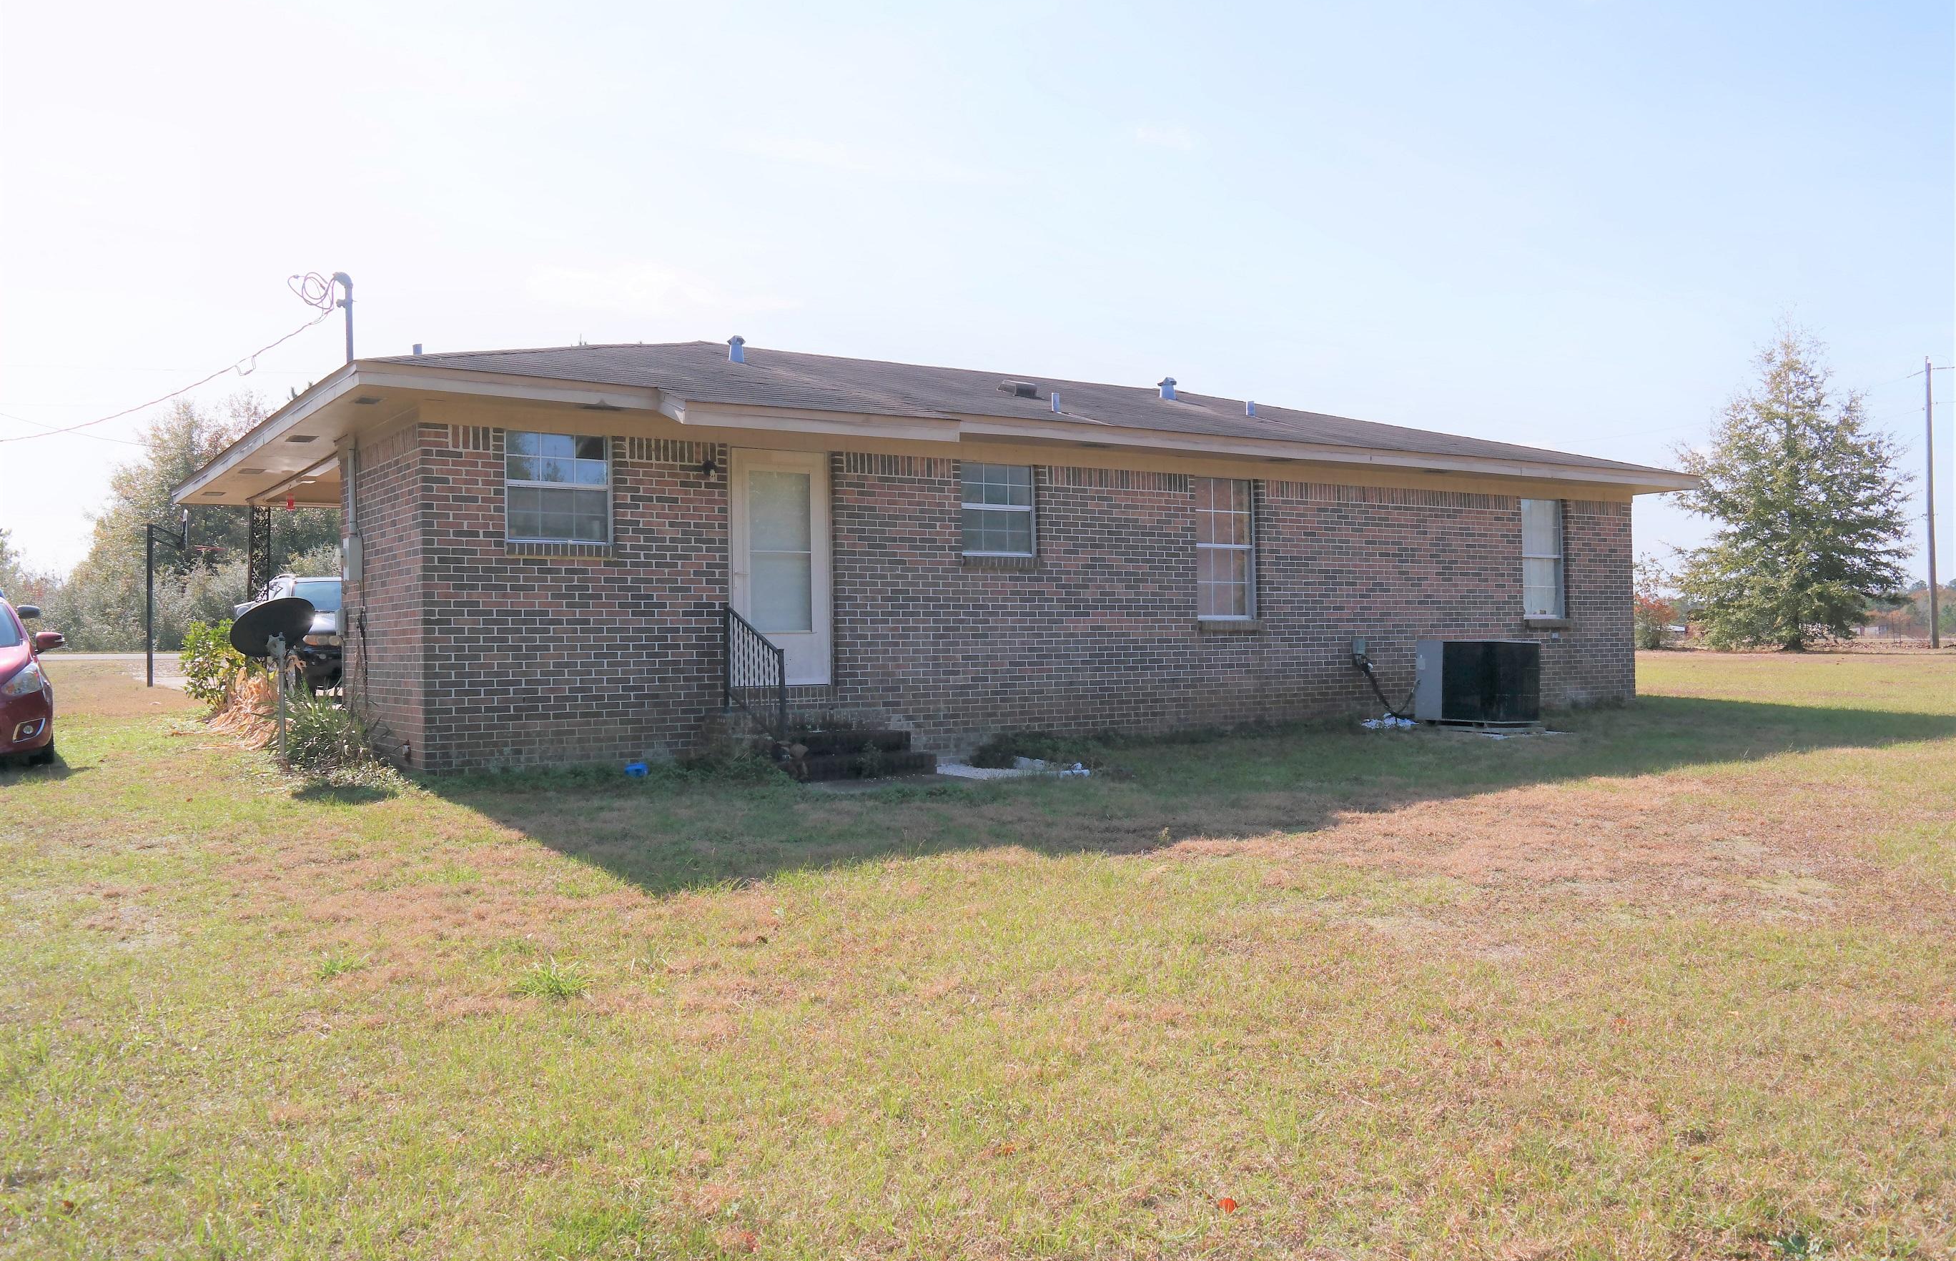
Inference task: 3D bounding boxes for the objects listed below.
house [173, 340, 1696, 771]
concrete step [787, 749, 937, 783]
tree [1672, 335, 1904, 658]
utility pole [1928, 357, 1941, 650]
[{"bbox_3d":[0.024,-1.081,18.405,16.171,4.490,9.994,0,-1,-33],"label":"house"},{"bbox_3d":[-1.019,1.118,11.974,1.376,0.171,0.402,0,-1,-33],"label":"concrete step"},{"bbox_3d":[27.841,-4.846,50.000,7.400,11.100,7.400,0,-1,-33],"label":"tree"},{"bbox_3d":[34.536,-4.585,53.000,0.320,10.600,0.320,0,-1,-33],"label":"utility pole"}]

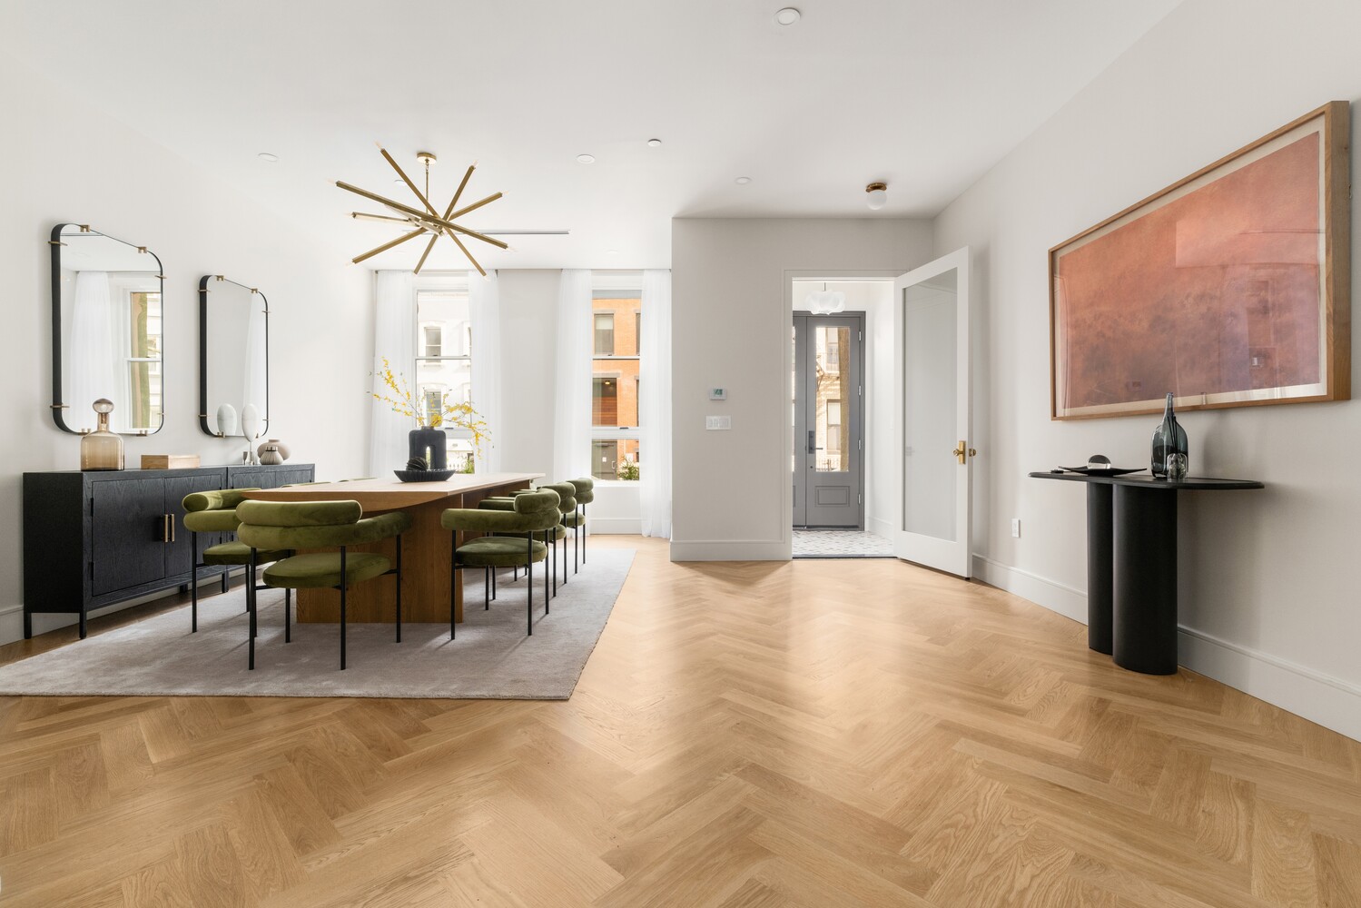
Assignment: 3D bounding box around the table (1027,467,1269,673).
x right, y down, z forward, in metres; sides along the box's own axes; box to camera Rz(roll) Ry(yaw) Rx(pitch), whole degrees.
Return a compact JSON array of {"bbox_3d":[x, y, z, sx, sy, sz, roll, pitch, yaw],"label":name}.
[{"bbox_3d":[2.051,0.531,2.814,0.424,0.845,1.084,0,1,-1],"label":"table"}]

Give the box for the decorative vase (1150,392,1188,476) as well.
[{"bbox_3d":[2.175,-0.082,2.714,0.120,0.382,0.120,0,1,-1],"label":"decorative vase"}]

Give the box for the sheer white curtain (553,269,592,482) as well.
[{"bbox_3d":[-1.187,-0.543,6.602,0.419,2.886,0.128,0,1,-1],"label":"sheer white curtain"}]

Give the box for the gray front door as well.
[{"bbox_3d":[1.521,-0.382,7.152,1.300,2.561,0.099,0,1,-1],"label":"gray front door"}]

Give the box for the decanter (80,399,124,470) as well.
[{"bbox_3d":[-3.122,-0.104,3.270,0.170,0.385,0.170,0,0,-1],"label":"decanter"}]

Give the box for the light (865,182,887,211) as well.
[{"bbox_3d":[1.461,-1.910,4.517,0.160,0.206,0.160,0,0,-1],"label":"light"}]

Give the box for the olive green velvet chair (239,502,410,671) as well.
[{"bbox_3d":[-1.635,0.551,2.725,0.665,0.725,0.538,0,0,-1],"label":"olive green velvet chair"}]

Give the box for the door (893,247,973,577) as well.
[{"bbox_3d":[2.026,-0.312,4.909,0.049,2.447,0.842,0,1,-17],"label":"door"}]

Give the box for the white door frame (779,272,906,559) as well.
[{"bbox_3d":[1.429,-0.343,5.280,1.070,2.495,0.140,0,0,-1],"label":"white door frame"}]

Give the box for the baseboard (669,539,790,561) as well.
[{"bbox_3d":[0.426,0.837,5.245,1.034,0.177,0.022,0,1,-1],"label":"baseboard"}]

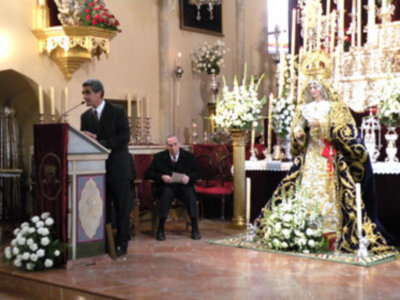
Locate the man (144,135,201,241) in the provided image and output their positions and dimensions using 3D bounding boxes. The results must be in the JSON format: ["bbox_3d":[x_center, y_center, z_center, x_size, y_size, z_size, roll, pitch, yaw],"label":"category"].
[{"bbox_3d":[-0.330,0.415,7.780,0.660,1.210,0.780,0,0,-8],"label":"man"}]

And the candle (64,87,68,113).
[{"bbox_3d":[-1.692,-0.640,8.200,0.045,0.330,0.045,0,0,0],"label":"candle"}]

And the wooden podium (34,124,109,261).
[{"bbox_3d":[-1.252,0.395,6.340,0.540,1.250,0.520,0,0,42],"label":"wooden podium"}]

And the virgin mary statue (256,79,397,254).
[{"bbox_3d":[1.290,0.130,7.200,1.600,1.780,1.100,0,0,38],"label":"virgin mary statue"}]

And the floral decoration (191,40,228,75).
[{"bbox_3d":[0.150,-1.458,10.200,0.580,0.530,0.520,0,0,-18],"label":"floral decoration"}]

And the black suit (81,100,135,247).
[{"bbox_3d":[-0.900,0.250,6.430,0.480,1.470,0.540,0,0,-41],"label":"black suit"}]

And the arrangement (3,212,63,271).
[{"bbox_3d":[-1.500,0.780,5.800,0.520,0.500,0.460,0,0,23],"label":"arrangement"}]

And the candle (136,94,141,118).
[{"bbox_3d":[-0.855,-0.605,9.000,0.047,0.330,0.047,0,0,0],"label":"candle"}]

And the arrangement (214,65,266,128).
[{"bbox_3d":[0.538,-0.698,8.600,0.680,0.870,0.620,0,0,12],"label":"arrangement"}]

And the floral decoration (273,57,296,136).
[{"bbox_3d":[1.214,-0.769,9.300,0.350,1.200,0.350,0,0,23],"label":"floral decoration"}]

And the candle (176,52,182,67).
[{"bbox_3d":[-0.310,-1.371,9.800,0.060,0.200,0.060,0,0,0],"label":"candle"}]

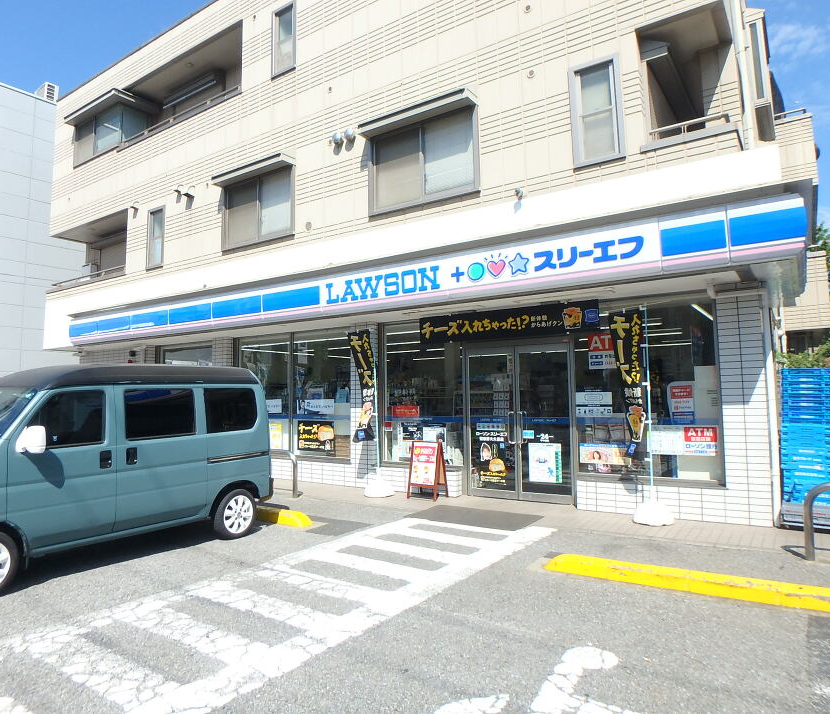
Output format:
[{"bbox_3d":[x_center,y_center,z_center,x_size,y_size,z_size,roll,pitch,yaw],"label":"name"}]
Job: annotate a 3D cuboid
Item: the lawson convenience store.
[{"bbox_3d":[0.326,0.792,13.236,14.394,3.523,9.000,-4,-6,33],"label":"lawson convenience store"}]

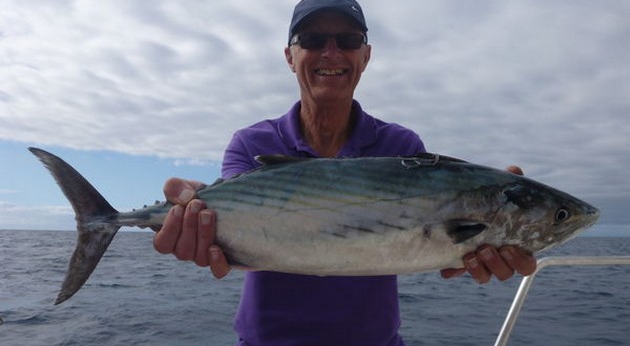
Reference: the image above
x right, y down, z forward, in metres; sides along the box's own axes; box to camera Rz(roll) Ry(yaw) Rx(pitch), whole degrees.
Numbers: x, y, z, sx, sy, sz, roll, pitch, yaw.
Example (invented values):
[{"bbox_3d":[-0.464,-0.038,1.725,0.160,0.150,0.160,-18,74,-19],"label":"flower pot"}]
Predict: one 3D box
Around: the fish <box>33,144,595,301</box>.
[{"bbox_3d":[0.000,0.066,0.625,0.685,0.190,0.110,1,-7,-2],"label":"fish"}]

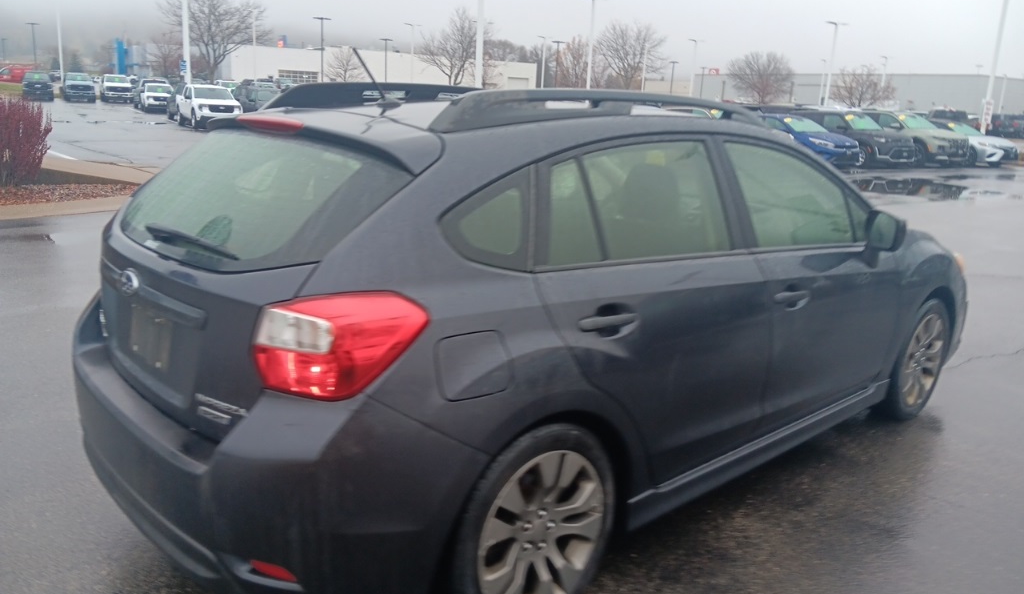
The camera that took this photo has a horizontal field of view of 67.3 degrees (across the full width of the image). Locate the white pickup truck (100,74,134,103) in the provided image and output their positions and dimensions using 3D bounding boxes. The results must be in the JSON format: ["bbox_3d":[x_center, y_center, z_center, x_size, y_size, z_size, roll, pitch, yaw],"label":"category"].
[{"bbox_3d":[-29.937,-15.781,58.421,2.060,1.970,5.850,-4,14,-30],"label":"white pickup truck"}]

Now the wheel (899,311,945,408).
[{"bbox_3d":[1.986,0.294,3.855,0.465,0.465,0.180,-9,18,-42],"label":"wheel"}]

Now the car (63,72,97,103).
[{"bbox_3d":[-30.824,-14.798,54.686,2.020,1.950,5.700,-5,16,-32],"label":"car"}]

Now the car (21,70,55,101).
[{"bbox_3d":[-34.362,-15.216,55.770,2.050,1.920,5.600,-5,14,-31],"label":"car"}]

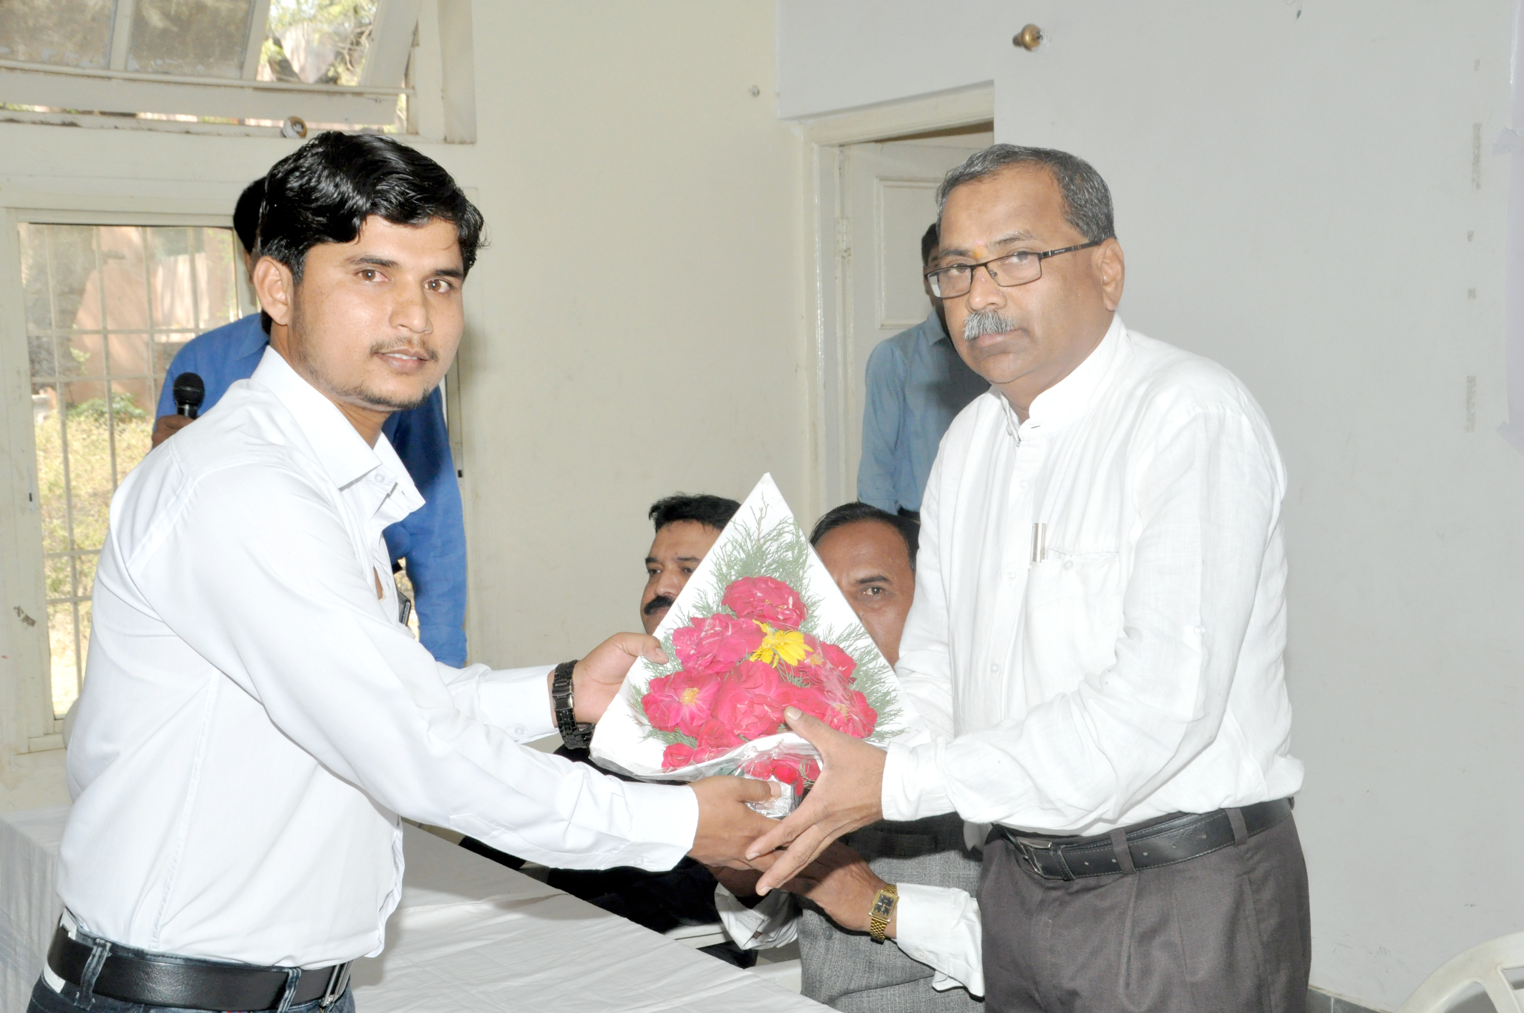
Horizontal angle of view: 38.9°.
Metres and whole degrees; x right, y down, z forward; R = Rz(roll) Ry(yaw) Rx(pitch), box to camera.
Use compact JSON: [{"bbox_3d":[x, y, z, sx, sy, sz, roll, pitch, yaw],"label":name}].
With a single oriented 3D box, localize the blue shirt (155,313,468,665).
[{"bbox_3d":[-0.770,-0.027,3.680,0.540,0.620,0.320,-1,6,0],"label":"blue shirt"}]

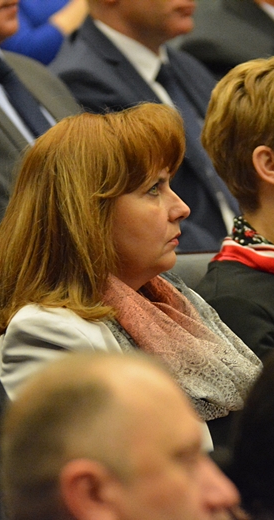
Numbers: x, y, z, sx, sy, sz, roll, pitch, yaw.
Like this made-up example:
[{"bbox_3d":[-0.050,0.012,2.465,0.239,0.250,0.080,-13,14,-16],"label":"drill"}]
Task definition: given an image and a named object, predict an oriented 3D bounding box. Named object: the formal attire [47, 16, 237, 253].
[{"bbox_3d":[0.080,-0.105,8.200,0.390,0.620,0.500,-7,-2,32],"label":"formal attire"}]

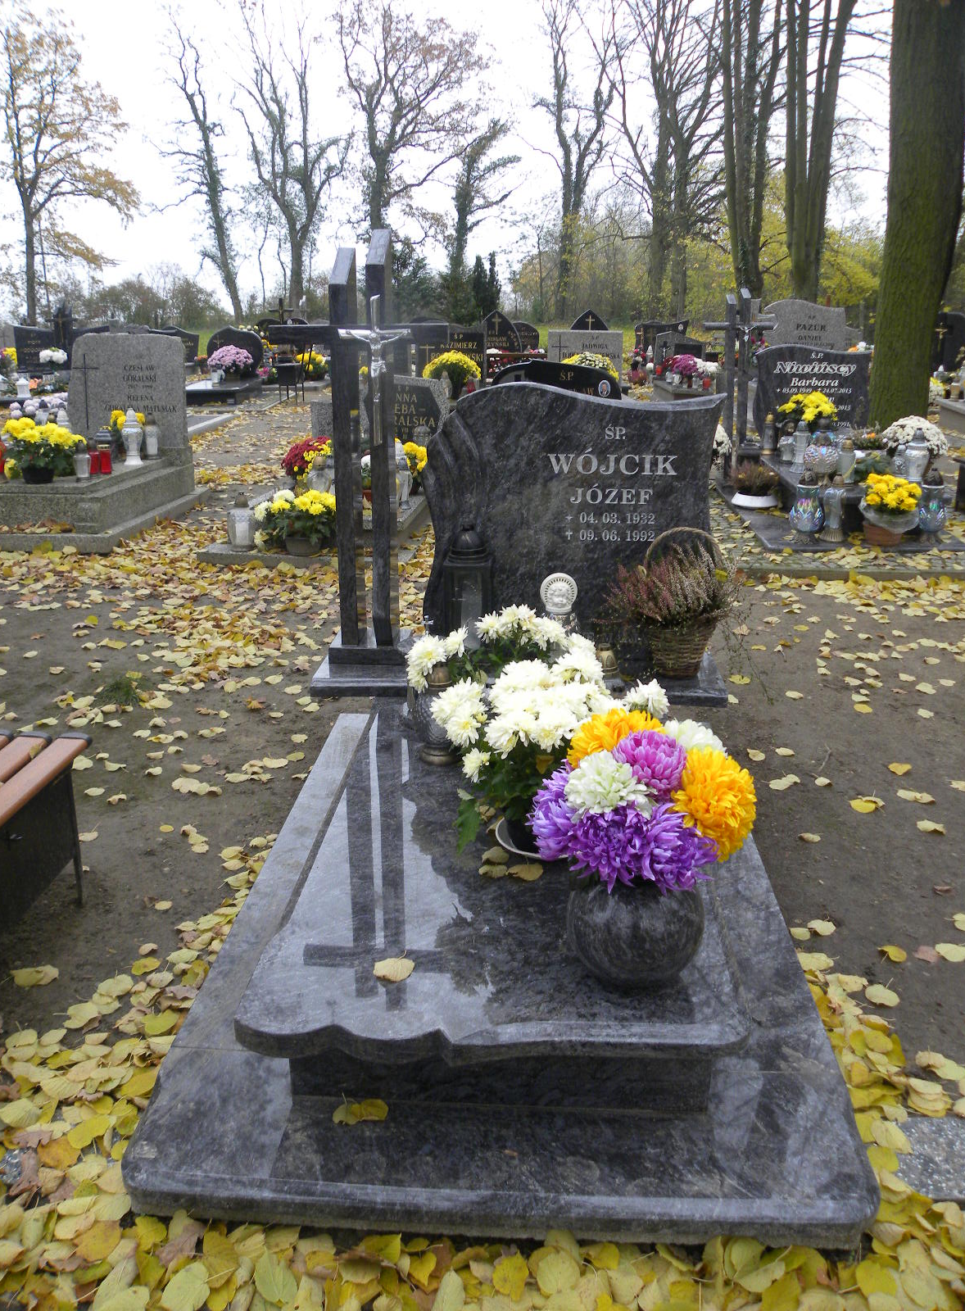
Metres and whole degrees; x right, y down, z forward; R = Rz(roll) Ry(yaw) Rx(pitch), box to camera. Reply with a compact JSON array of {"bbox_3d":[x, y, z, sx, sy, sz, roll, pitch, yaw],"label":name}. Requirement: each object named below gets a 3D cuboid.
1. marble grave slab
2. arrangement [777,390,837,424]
[{"bbox_3d":[0.067,0.436,2.235,1.153,0.250,1.758,1,20,3],"label":"marble grave slab"},{"bbox_3d":[2.081,-1.589,6.301,0.380,0.220,0.300,1,20,3],"label":"arrangement"}]

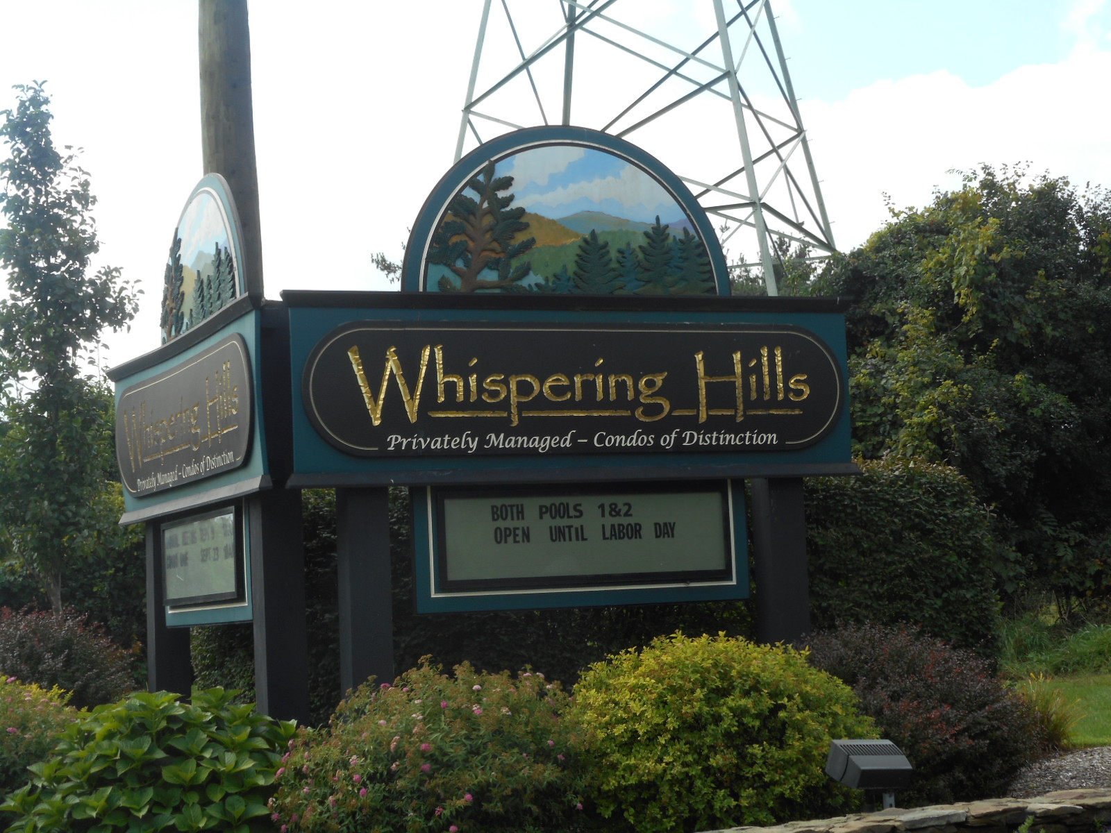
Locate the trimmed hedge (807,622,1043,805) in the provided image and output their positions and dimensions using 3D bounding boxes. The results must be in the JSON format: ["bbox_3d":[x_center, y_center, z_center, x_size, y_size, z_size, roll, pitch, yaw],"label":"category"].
[{"bbox_3d":[1.866,1.505,10.889,1.197,0.949,1.161,-2,-5,0],"label":"trimmed hedge"}]

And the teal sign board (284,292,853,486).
[{"bbox_3d":[0.132,-0.136,10.981,3.132,0.952,0.213,0,-5,-22],"label":"teal sign board"}]

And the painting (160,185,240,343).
[{"bbox_3d":[-1.964,-0.852,11.919,0.061,0.811,1.647,0,-5,-24],"label":"painting"}]

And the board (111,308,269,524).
[{"bbox_3d":[-2.015,0.039,11.816,0.213,0.952,3.132,0,-5,-24],"label":"board"}]

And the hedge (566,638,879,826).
[{"bbox_3d":[0.788,1.481,10.065,1.389,0.943,1.347,-2,-5,0],"label":"hedge"}]

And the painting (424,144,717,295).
[{"bbox_3d":[0.072,-1.011,11.144,1.647,0.811,0.061,0,-5,-22],"label":"painting"}]

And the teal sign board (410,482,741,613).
[{"bbox_3d":[0.156,0.649,10.971,1.833,0.628,0.091,0,-5,-22],"label":"teal sign board"}]

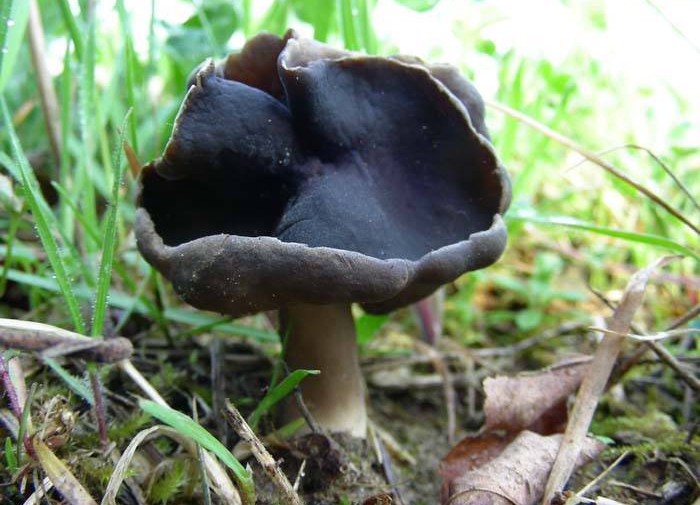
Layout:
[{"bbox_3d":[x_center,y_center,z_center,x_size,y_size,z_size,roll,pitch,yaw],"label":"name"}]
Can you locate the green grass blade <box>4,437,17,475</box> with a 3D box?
[{"bbox_3d":[-0.043,0.026,0.097,0.001,0.005,0.001,-3,12,1],"label":"green grass blade"}]

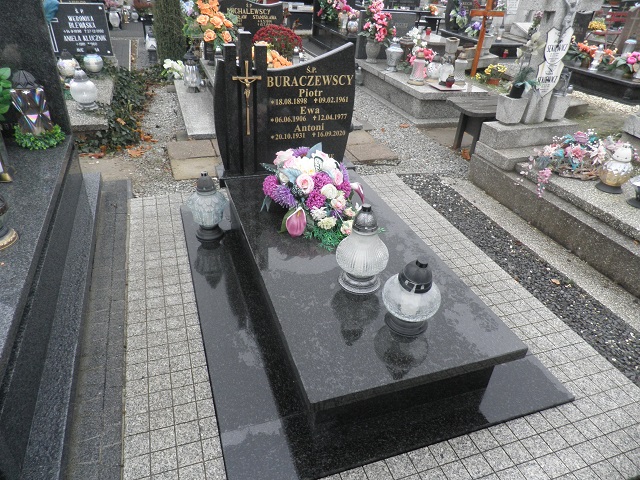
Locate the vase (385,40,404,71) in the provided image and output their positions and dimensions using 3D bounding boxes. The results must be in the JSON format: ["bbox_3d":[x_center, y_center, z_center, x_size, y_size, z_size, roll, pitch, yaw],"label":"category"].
[{"bbox_3d":[0.917,-2.309,5.532,0.225,0.360,0.225,-8,34,-18],"label":"vase"}]

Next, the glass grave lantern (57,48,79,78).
[{"bbox_3d":[-2.478,-1.729,4.345,0.192,0.265,0.192,-8,34,-18],"label":"glass grave lantern"}]

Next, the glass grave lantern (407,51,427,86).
[{"bbox_3d":[0.995,-1.729,4.461,0.185,0.301,0.185,-8,34,-18],"label":"glass grave lantern"}]

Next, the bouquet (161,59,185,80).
[{"bbox_3d":[-1.585,-1.864,4.850,0.280,0.250,0.240,-8,34,-18],"label":"bouquet"}]

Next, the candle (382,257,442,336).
[{"bbox_3d":[0.334,0.188,1.583,0.210,0.288,0.210,-8,34,-18],"label":"candle"}]

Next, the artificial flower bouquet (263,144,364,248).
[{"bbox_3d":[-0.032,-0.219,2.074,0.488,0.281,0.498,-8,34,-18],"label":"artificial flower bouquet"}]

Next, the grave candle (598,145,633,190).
[{"bbox_3d":[1.727,-0.421,2.563,0.191,0.278,0.191,-8,34,-18],"label":"grave candle"}]

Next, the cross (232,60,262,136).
[{"bbox_3d":[-0.410,-0.801,2.549,0.170,0.420,0.030,-8,34,-18],"label":"cross"}]

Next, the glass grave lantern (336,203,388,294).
[{"bbox_3d":[0.183,0.023,1.823,0.220,0.355,0.220,3,32,-2],"label":"glass grave lantern"}]

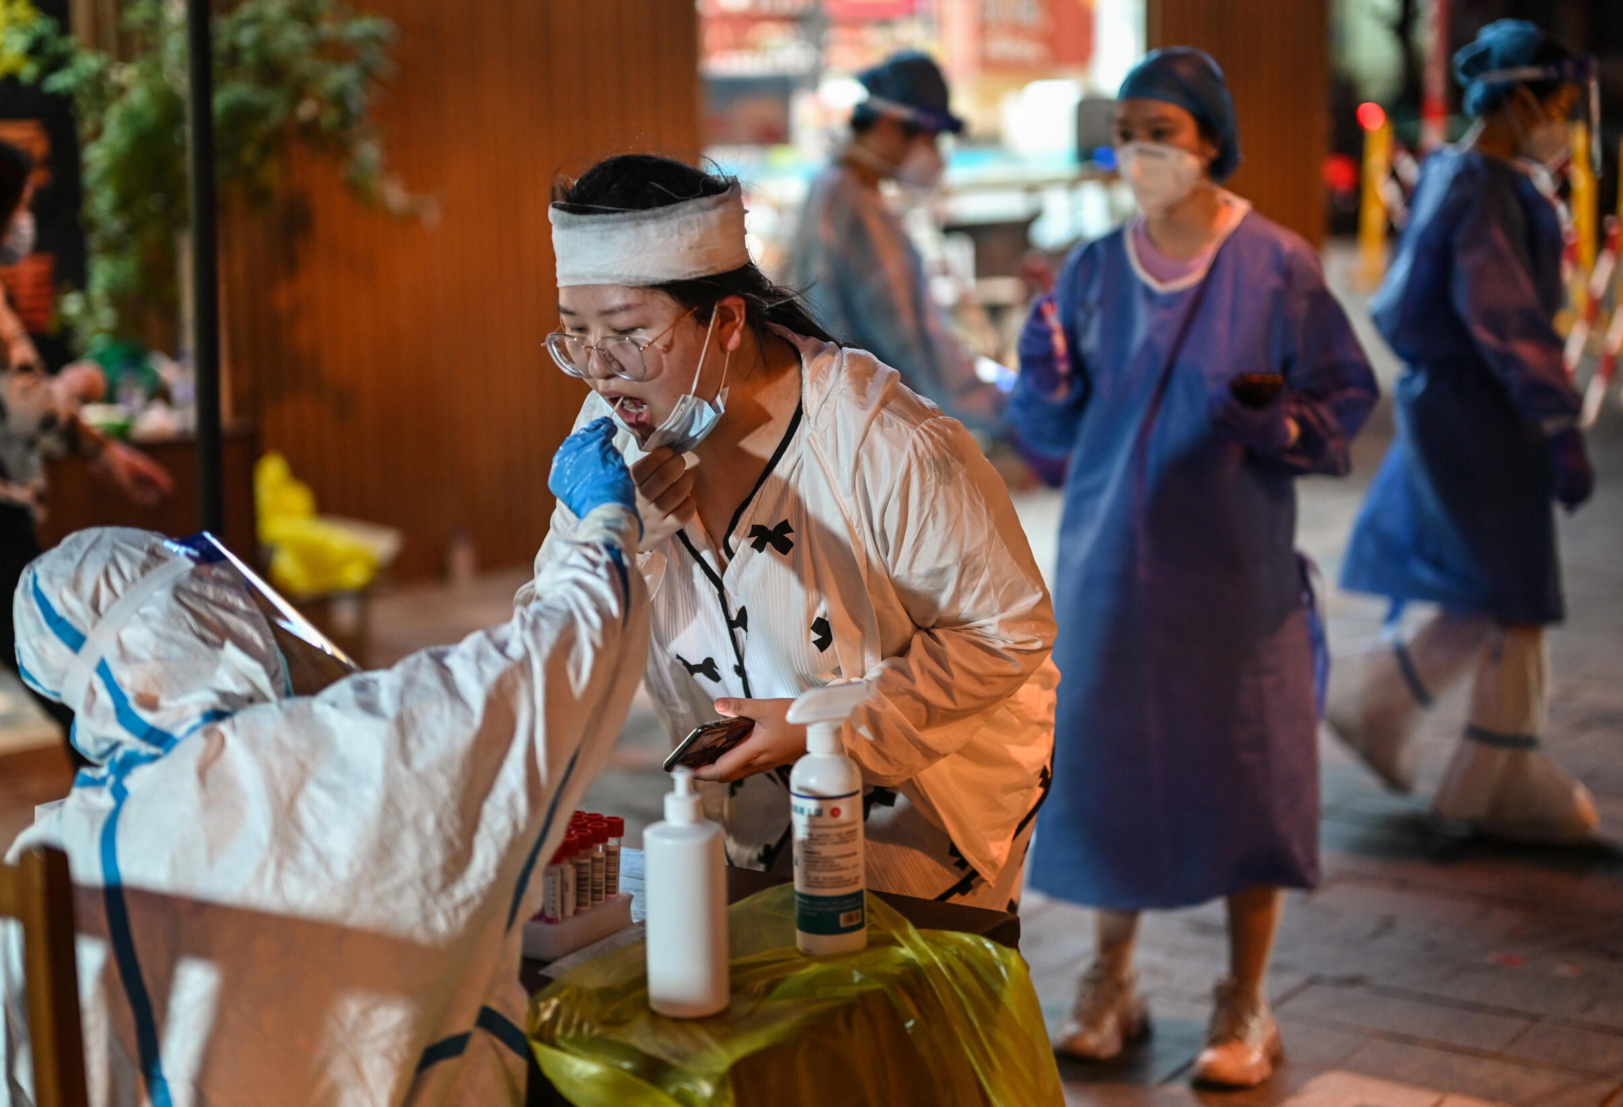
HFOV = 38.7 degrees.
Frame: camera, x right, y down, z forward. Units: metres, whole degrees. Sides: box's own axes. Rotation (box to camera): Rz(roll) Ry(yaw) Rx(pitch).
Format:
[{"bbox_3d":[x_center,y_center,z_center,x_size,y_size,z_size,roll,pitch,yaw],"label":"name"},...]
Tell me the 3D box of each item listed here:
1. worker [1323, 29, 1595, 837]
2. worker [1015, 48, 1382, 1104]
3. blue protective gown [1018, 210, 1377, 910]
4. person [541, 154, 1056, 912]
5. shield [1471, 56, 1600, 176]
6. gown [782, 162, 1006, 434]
[{"bbox_3d":[1.373,-0.234,4.766,0.560,1.680,0.500,0,11,2],"label":"worker"},{"bbox_3d":[0.597,0.028,3.623,0.560,1.620,0.440,4,12,23],"label":"worker"},{"bbox_3d":[0.597,0.023,3.622,0.560,1.120,0.420,4,12,23],"label":"blue protective gown"},{"bbox_3d":[0.029,0.337,2.378,0.520,1.490,0.600,8,14,37],"label":"person"},{"bbox_3d":[1.447,-0.876,4.631,0.250,0.235,0.200,-7,10,6],"label":"shield"},{"bbox_3d":[0.182,-0.293,5.037,0.460,1.120,0.500,2,11,11],"label":"gown"}]

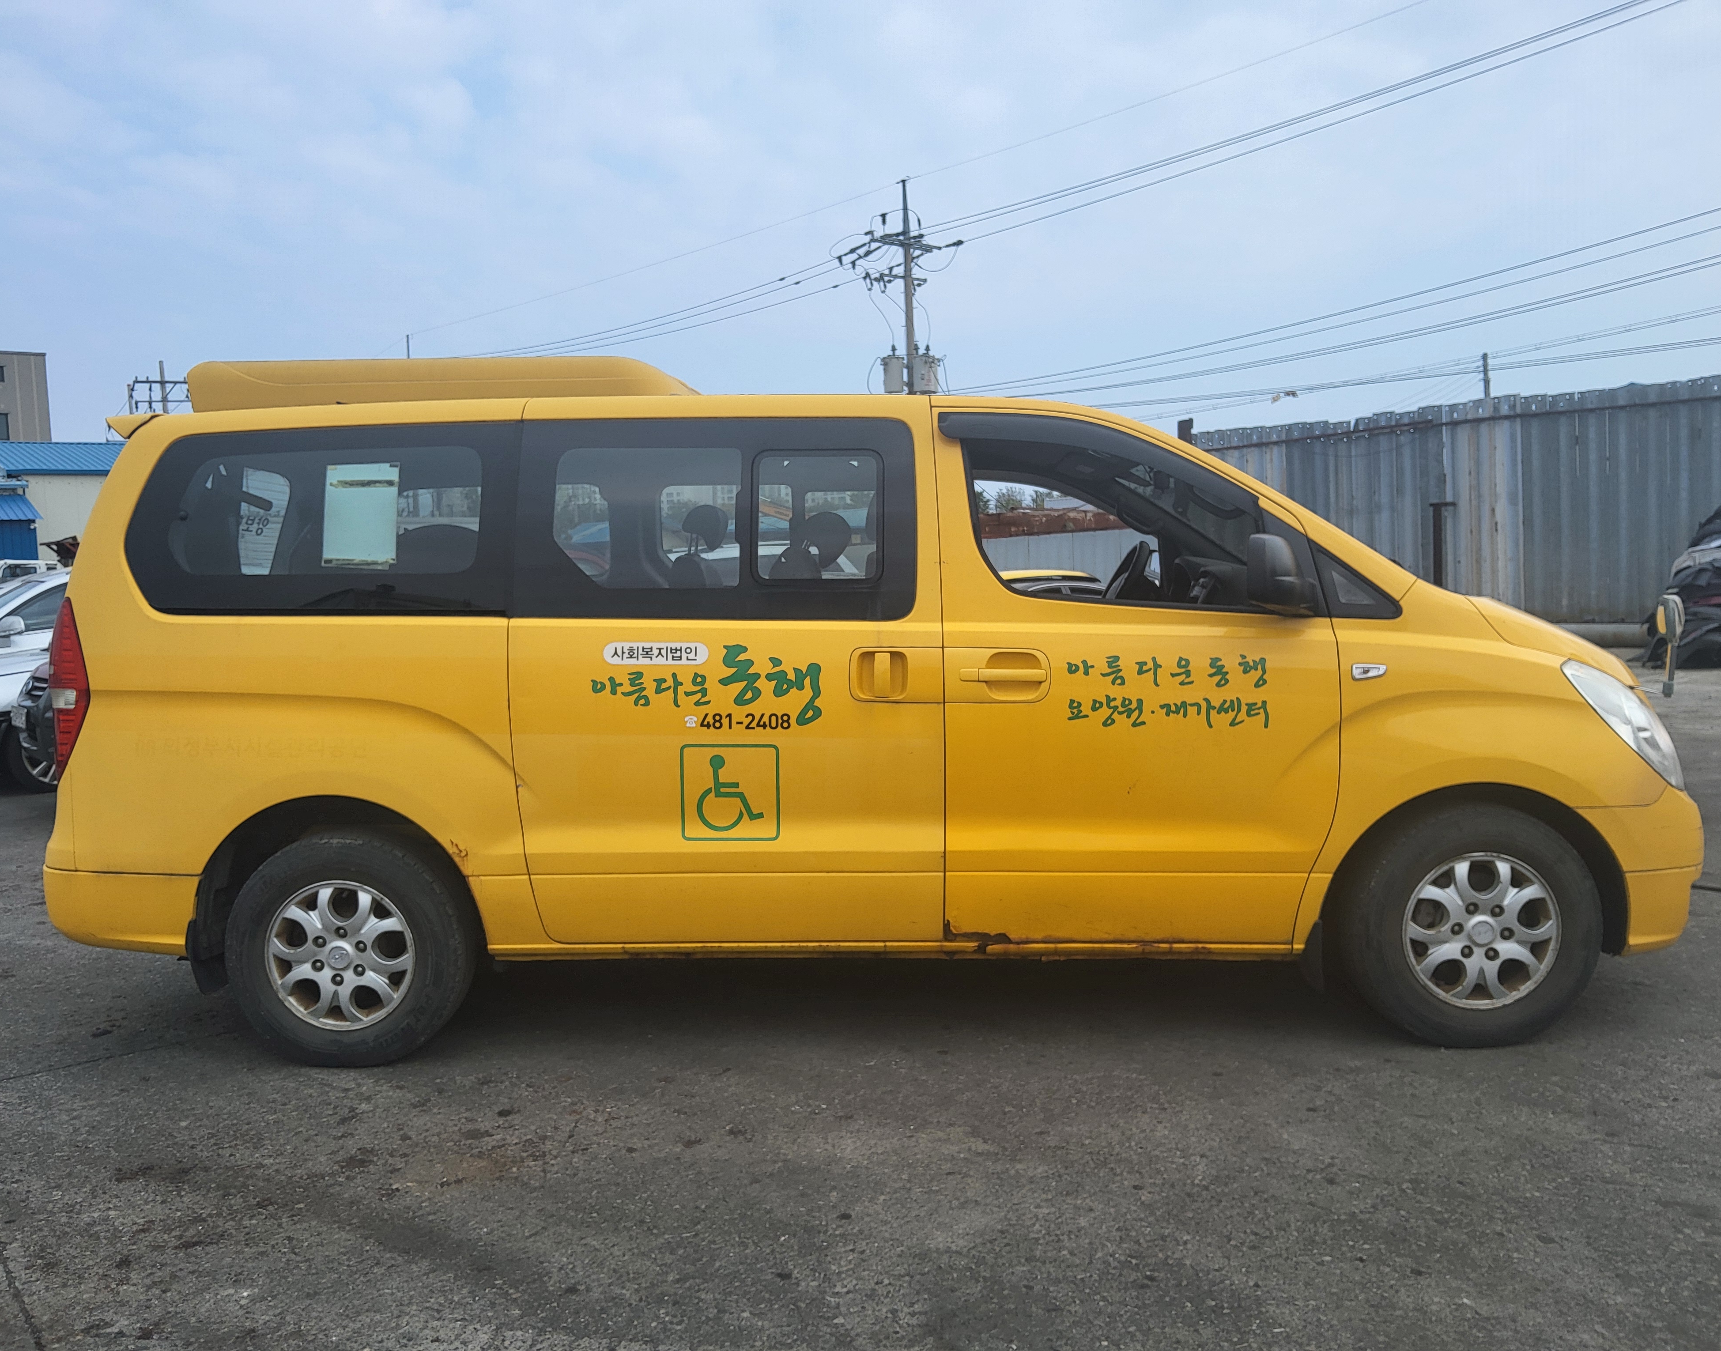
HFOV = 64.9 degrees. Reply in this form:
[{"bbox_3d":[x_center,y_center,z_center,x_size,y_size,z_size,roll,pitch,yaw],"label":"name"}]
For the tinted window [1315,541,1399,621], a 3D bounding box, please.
[{"bbox_3d":[1.379,-0.263,3.759,0.233,0.227,0.040,-1,-14,-3],"label":"tinted window"}]

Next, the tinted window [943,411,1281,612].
[{"bbox_3d":[0.712,-0.460,3.801,0.959,0.599,0.060,0,-11,1],"label":"tinted window"}]

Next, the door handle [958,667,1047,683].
[{"bbox_3d":[0.390,0.001,3.710,0.236,0.040,0.050,-1,4,3],"label":"door handle"}]

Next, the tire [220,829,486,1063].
[{"bbox_3d":[-1.484,0.787,3.958,0.690,0.685,0.215,-2,4,3],"label":"tire"}]

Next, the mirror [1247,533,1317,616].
[{"bbox_3d":[1.131,-0.269,3.615,0.190,0.226,0.240,-1,4,3],"label":"mirror"}]

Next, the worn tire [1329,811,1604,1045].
[{"bbox_3d":[1.712,0.690,3.812,0.690,0.685,0.215,-2,4,0],"label":"worn tire"}]

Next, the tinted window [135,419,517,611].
[{"bbox_3d":[-1.560,-0.455,3.912,1.165,0.580,0.060,0,-11,4],"label":"tinted window"}]

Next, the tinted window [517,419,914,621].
[{"bbox_3d":[-0.416,-0.445,3.839,1.154,0.602,0.060,0,-11,3],"label":"tinted window"}]

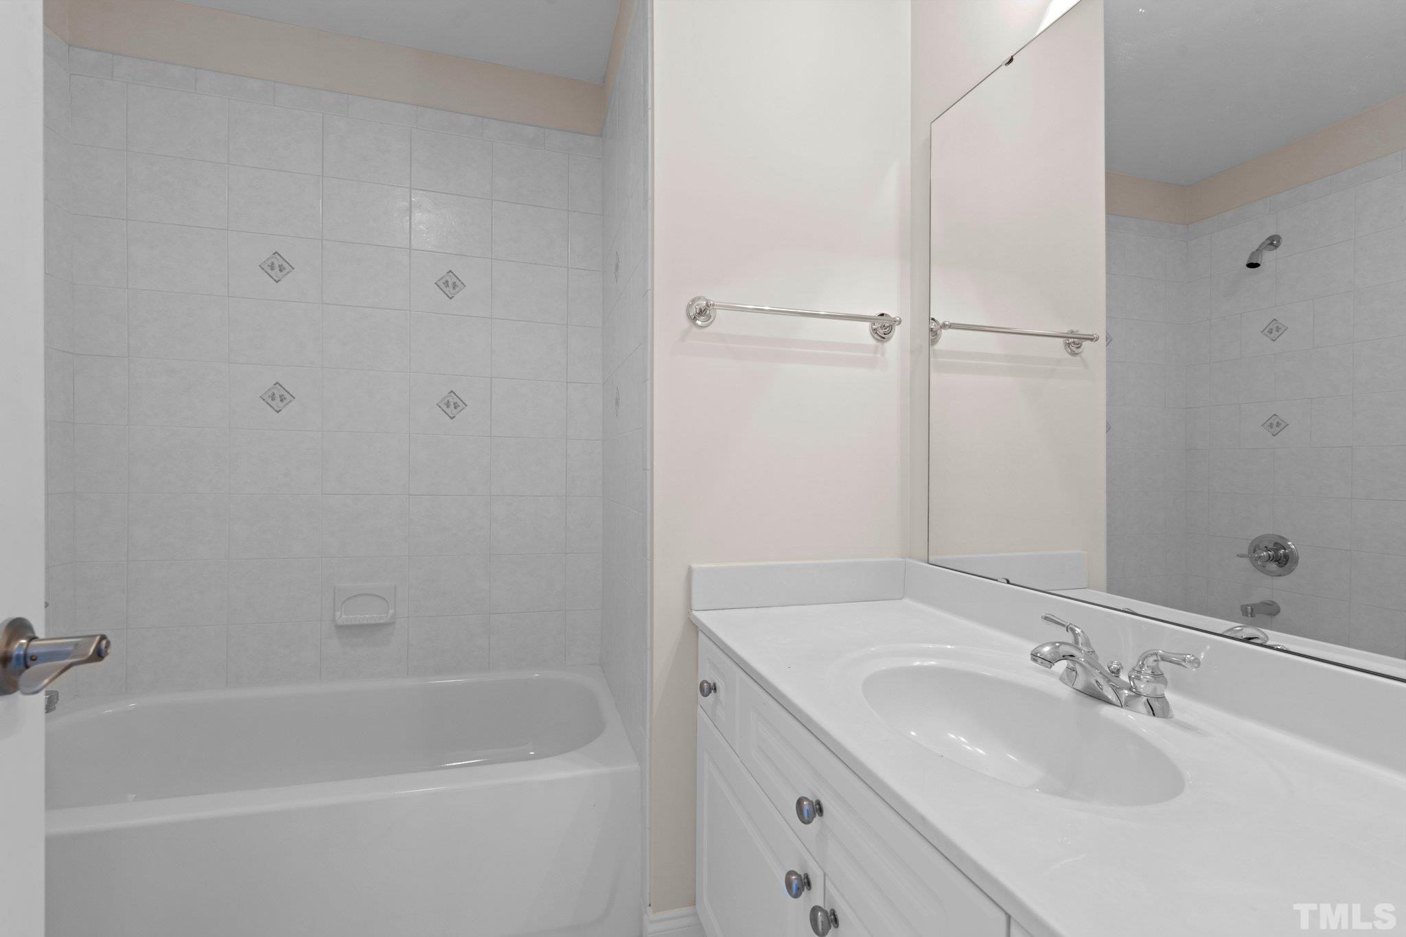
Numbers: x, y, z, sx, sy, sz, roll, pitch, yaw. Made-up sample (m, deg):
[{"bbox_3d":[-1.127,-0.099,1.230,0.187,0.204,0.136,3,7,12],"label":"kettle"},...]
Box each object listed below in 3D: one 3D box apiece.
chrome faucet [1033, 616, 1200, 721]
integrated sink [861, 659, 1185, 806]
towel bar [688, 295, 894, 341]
[{"bbox_3d":[0.534,0.280,0.828,0.170,0.090,0.235,1,0,-17],"label":"chrome faucet"},{"bbox_3d":[0.387,0.391,0.761,0.313,0.137,0.402,1,0,-17],"label":"integrated sink"},{"bbox_3d":[0.229,-0.345,1.331,0.530,0.072,0.070,1,0,-17],"label":"towel bar"}]

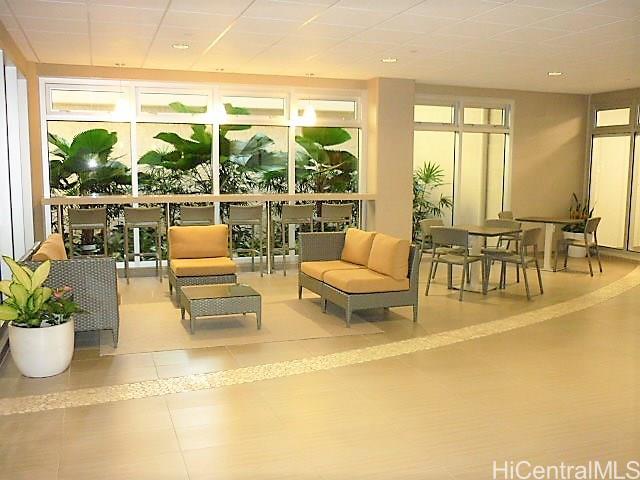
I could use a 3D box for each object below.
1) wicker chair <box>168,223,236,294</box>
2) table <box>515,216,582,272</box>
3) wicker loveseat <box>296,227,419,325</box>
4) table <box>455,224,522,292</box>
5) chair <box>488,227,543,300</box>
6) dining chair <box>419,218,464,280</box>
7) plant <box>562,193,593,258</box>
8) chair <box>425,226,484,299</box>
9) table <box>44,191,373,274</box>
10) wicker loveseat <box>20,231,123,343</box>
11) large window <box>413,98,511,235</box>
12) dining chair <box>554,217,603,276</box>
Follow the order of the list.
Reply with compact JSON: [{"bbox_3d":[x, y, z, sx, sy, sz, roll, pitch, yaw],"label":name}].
[{"bbox_3d":[-1.353,0.268,6.942,0.650,0.820,0.740,-1,7,-15],"label":"wicker chair"},{"bbox_3d":[3.384,0.073,9.003,0.760,0.725,0.760,6,9,40],"label":"table"},{"bbox_3d":[0.372,0.335,6.427,0.750,0.820,1.380,-2,7,-20],"label":"wicker loveseat"},{"bbox_3d":[1.939,0.240,7.636,0.780,0.755,0.780,6,9,42],"label":"table"},{"bbox_3d":[2.293,0.248,7.142,0.540,0.790,0.475,6,9,40],"label":"chair"},{"bbox_3d":[1.575,0.166,7.817,0.540,0.790,0.475,6,8,39],"label":"dining chair"},{"bbox_3d":[4.311,-0.232,10.195,0.490,1.070,0.490,-2,7,-19],"label":"plant"},{"bbox_3d":[1.633,0.263,7.238,0.500,0.795,0.570,6,9,42],"label":"chair"},{"bbox_3d":[-1.327,-0.050,8.250,4.364,1.085,0.420,-2,7,-19],"label":"table"},{"bbox_3d":[-2.207,0.420,5.546,0.740,0.820,1.360,-2,7,-17],"label":"wicker loveseat"},{"bbox_3d":[2.138,-1.008,9.556,1.900,2.390,0.130,-2,7,-19],"label":"large window"},{"bbox_3d":[3.739,0.070,8.768,0.540,0.790,0.475,6,9,41],"label":"dining chair"}]

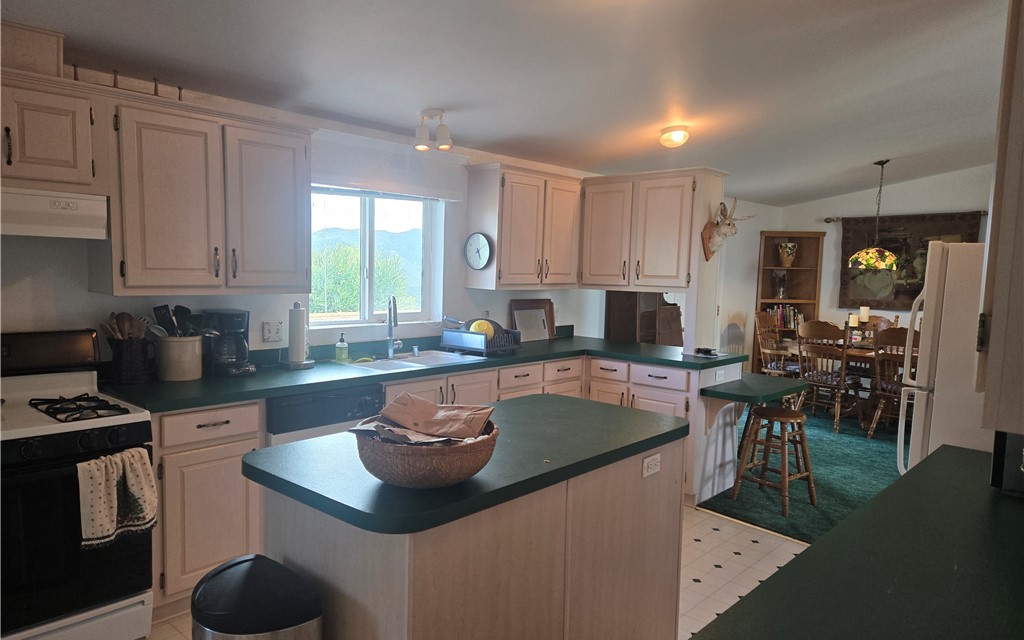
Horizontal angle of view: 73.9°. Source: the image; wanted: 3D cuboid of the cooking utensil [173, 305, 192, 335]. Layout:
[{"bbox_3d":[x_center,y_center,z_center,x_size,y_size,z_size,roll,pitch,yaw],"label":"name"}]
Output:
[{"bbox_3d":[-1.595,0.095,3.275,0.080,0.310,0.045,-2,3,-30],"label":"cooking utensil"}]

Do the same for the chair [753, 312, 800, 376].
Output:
[{"bbox_3d":[2.952,0.452,7.329,0.570,1.040,0.560,5,6,42],"label":"chair"}]

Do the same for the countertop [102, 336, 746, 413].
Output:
[{"bbox_3d":[-0.126,0.284,3.891,1.521,0.043,3.554,5,6,42],"label":"countertop"}]

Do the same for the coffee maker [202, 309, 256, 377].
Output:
[{"bbox_3d":[-1.424,0.111,3.420,0.230,0.330,0.180,5,6,39],"label":"coffee maker"}]

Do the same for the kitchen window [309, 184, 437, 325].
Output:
[{"bbox_3d":[-0.853,-0.385,4.263,0.100,0.830,1.020,5,6,42],"label":"kitchen window"}]

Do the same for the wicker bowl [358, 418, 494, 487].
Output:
[{"bbox_3d":[-0.223,0.355,1.804,0.372,0.128,0.372,1,4,0],"label":"wicker bowl"}]

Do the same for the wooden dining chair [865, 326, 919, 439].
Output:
[{"bbox_3d":[3.542,0.554,6.103,0.480,1.045,0.560,5,6,42],"label":"wooden dining chair"}]

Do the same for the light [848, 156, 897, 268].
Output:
[{"bbox_3d":[3.554,-1.016,6.668,0.485,1.040,0.485,4,5,28],"label":"light"}]

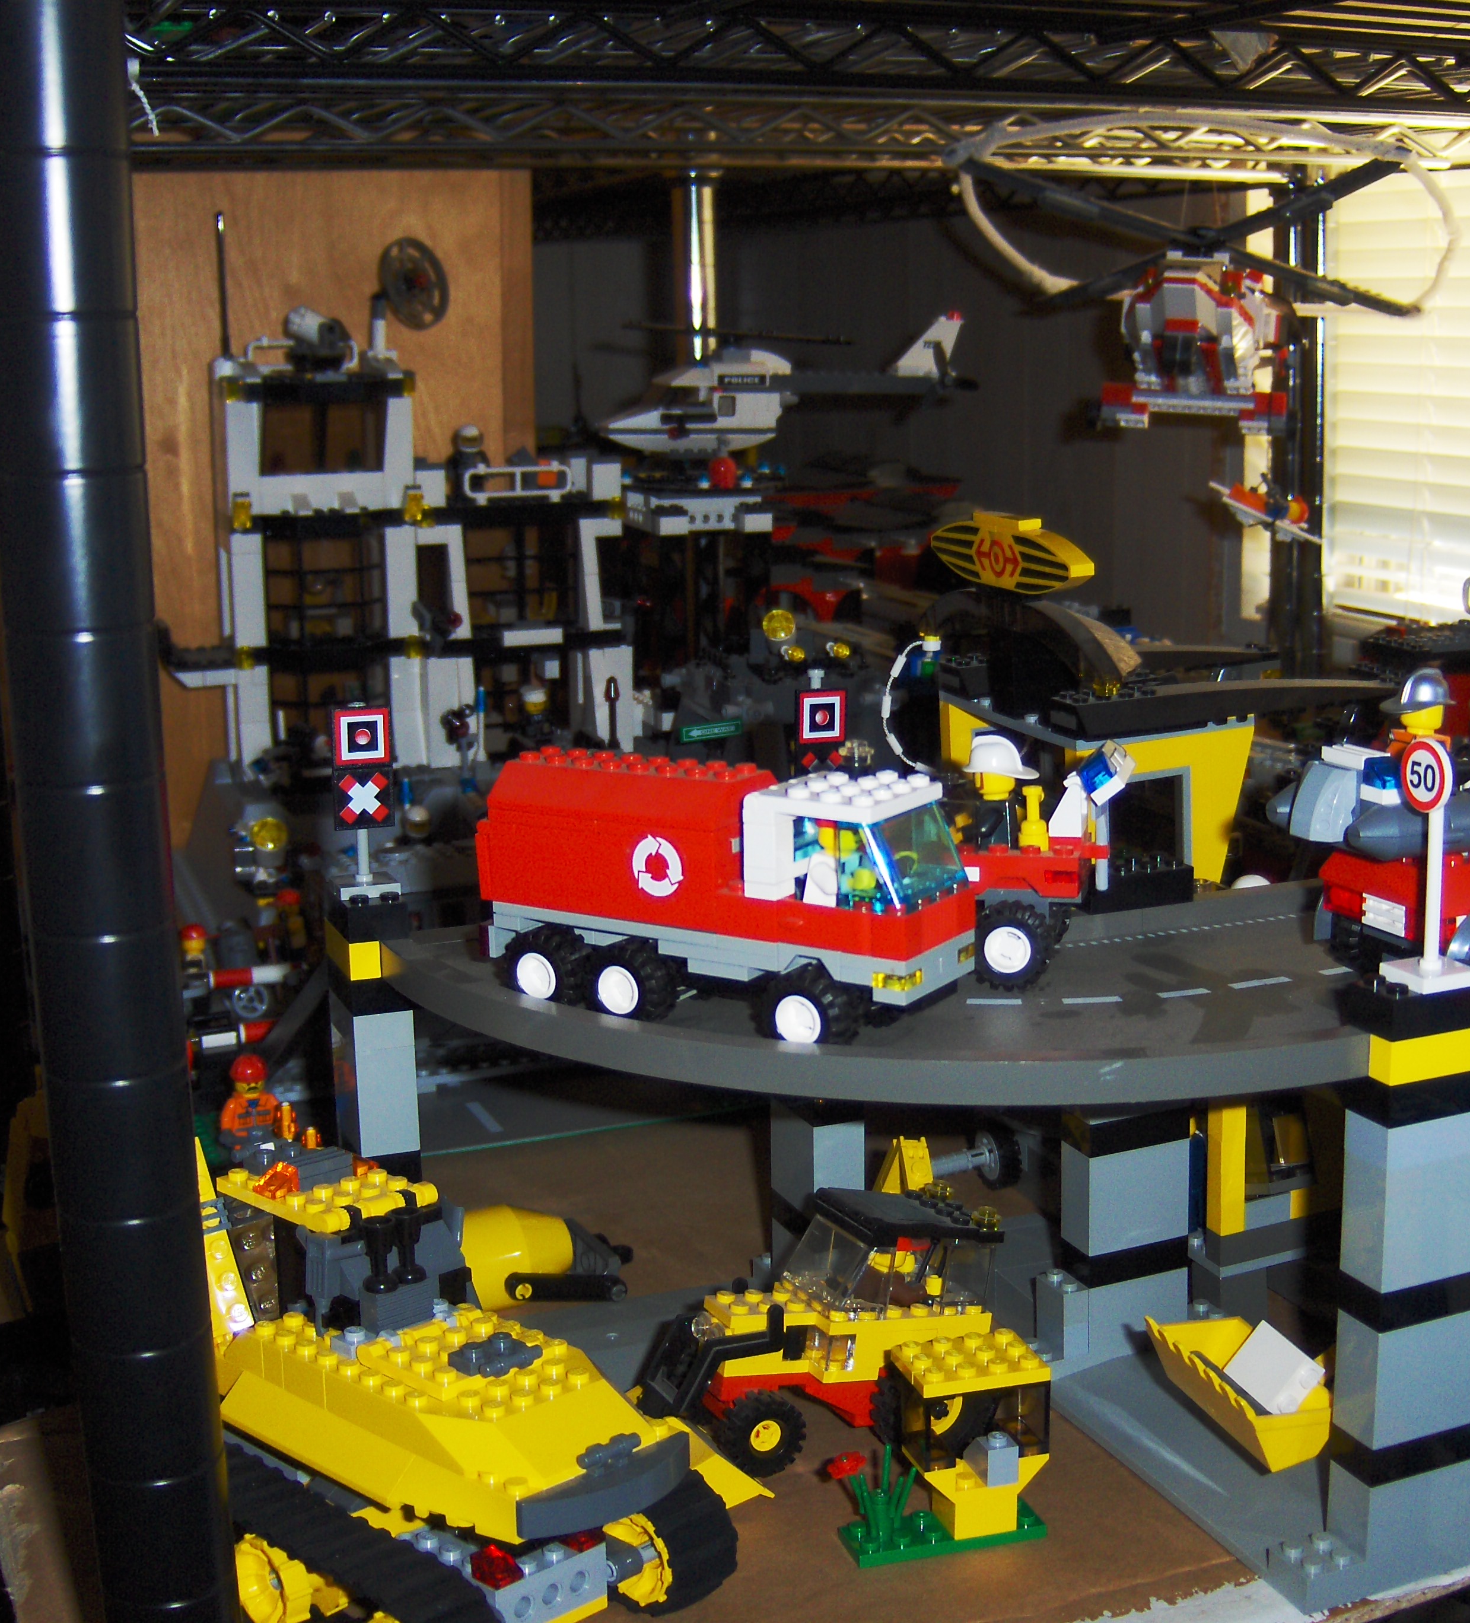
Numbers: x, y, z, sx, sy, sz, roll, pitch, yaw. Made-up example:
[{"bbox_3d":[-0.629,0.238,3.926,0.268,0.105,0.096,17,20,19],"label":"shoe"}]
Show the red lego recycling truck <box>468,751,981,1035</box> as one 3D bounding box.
[{"bbox_3d":[-0.004,0.018,0.499,0.117,0.057,0.041,7,14,33],"label":"red lego recycling truck"}]

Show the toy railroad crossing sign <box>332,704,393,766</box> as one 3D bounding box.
[{"bbox_3d":[-0.096,-0.019,0.566,0.016,0.016,0.005,-5,13,-17],"label":"toy railroad crossing sign"}]

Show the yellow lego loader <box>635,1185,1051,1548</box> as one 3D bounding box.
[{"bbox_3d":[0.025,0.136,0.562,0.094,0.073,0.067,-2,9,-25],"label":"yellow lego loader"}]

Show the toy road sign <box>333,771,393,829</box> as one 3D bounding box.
[{"bbox_3d":[-0.096,-0.003,0.568,0.016,0.016,0.005,-5,13,-17],"label":"toy road sign"}]

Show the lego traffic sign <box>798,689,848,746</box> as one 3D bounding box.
[{"bbox_3d":[0.024,-0.025,0.588,0.016,0.016,0.005,-6,13,-21],"label":"lego traffic sign"}]

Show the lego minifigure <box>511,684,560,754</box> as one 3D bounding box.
[{"bbox_3d":[-0.080,-0.032,0.885,0.024,0.042,0.014,-2,12,-3],"label":"lego minifigure"}]

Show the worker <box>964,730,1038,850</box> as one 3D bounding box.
[{"bbox_3d":[0.065,-0.004,0.542,0.022,0.035,0.023,3,13,20],"label":"worker"}]

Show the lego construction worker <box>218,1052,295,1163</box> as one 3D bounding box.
[{"bbox_3d":[-0.149,0.094,0.675,0.025,0.040,0.016,-5,13,-17],"label":"lego construction worker"}]

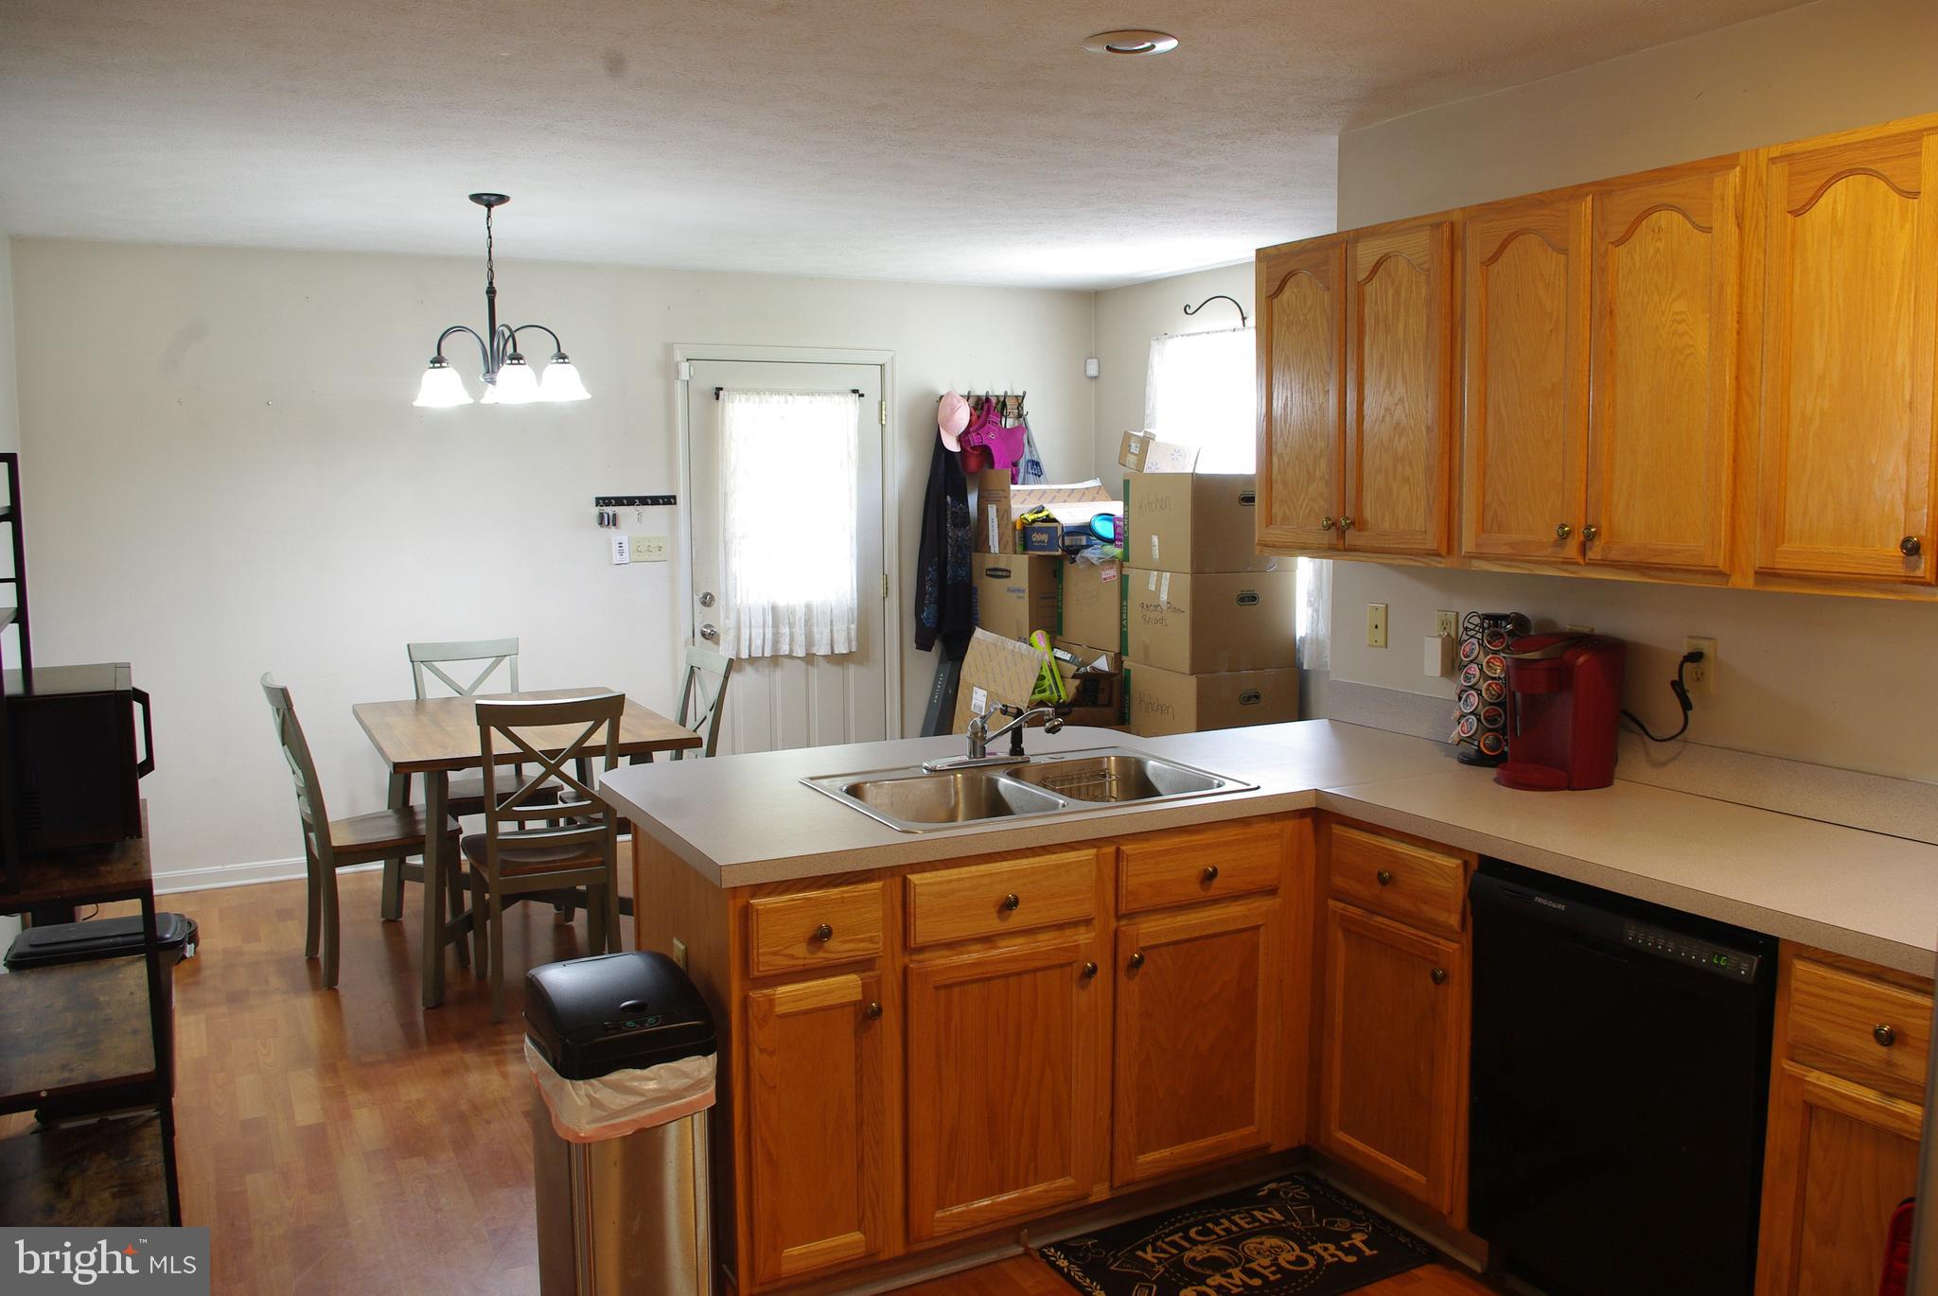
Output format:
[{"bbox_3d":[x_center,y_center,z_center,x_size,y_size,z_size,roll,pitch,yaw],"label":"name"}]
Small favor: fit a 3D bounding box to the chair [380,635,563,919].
[{"bbox_3d":[-1.831,0.476,5.475,0.450,0.955,0.560,-4,7,-27],"label":"chair"}]

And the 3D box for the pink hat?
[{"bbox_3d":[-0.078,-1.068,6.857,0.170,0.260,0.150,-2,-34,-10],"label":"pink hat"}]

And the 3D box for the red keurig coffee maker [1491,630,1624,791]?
[{"bbox_3d":[1.245,0.133,3.126,0.270,0.310,0.205,-4,8,-27],"label":"red keurig coffee maker"}]

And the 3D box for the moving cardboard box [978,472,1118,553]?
[{"bbox_3d":[0.381,-0.650,6.970,0.580,0.380,0.380,-4,7,-28],"label":"moving cardboard box"}]

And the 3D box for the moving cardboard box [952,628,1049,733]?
[{"bbox_3d":[0.140,0.159,6.057,0.450,0.470,0.320,3,8,31],"label":"moving cardboard box"}]

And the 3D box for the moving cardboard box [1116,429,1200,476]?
[{"bbox_3d":[0.791,-0.812,6.121,0.300,0.155,0.170,7,3,-29],"label":"moving cardboard box"}]

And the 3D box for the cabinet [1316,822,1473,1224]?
[{"bbox_3d":[1.123,0.744,3.134,0.600,0.826,0.450,-4,8,-27],"label":"cabinet"}]

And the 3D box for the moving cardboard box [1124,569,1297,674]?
[{"bbox_3d":[1.008,-0.130,6.094,0.547,0.400,0.470,-4,7,-28],"label":"moving cardboard box"}]

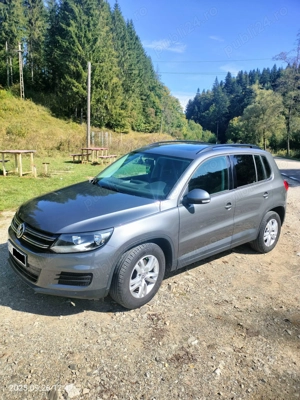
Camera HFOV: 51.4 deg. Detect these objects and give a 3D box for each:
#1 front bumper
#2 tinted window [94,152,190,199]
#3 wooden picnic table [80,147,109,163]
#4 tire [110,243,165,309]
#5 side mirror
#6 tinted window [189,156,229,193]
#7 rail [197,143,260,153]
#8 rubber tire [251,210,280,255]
[{"bbox_3d":[-1.133,0.559,3.242,0.540,0.530,1.780,-7,14,-42],"label":"front bumper"},{"bbox_3d":[-0.082,-0.392,4.034,1.340,0.120,0.800,12,48,46],"label":"tinted window"},{"bbox_3d":[-3.008,-2.392,17.000,0.800,0.780,1.650,8,12,30],"label":"wooden picnic table"},{"bbox_3d":[-0.120,0.753,3.145,0.225,0.680,0.680,11,14,42],"label":"tire"},{"bbox_3d":[0.508,-0.032,3.372,0.200,0.175,0.240,-7,14,-42],"label":"side mirror"},{"bbox_3d":[0.705,-0.310,3.743,0.870,0.420,0.060,-7,1,-42],"label":"tinted window"},{"bbox_3d":[1.131,-0.707,4.277,1.600,0.130,0.080,-7,14,-42],"label":"rail"},{"bbox_3d":[1.793,0.502,4.894,0.680,0.680,0.225,-7,14,-42],"label":"rubber tire"}]

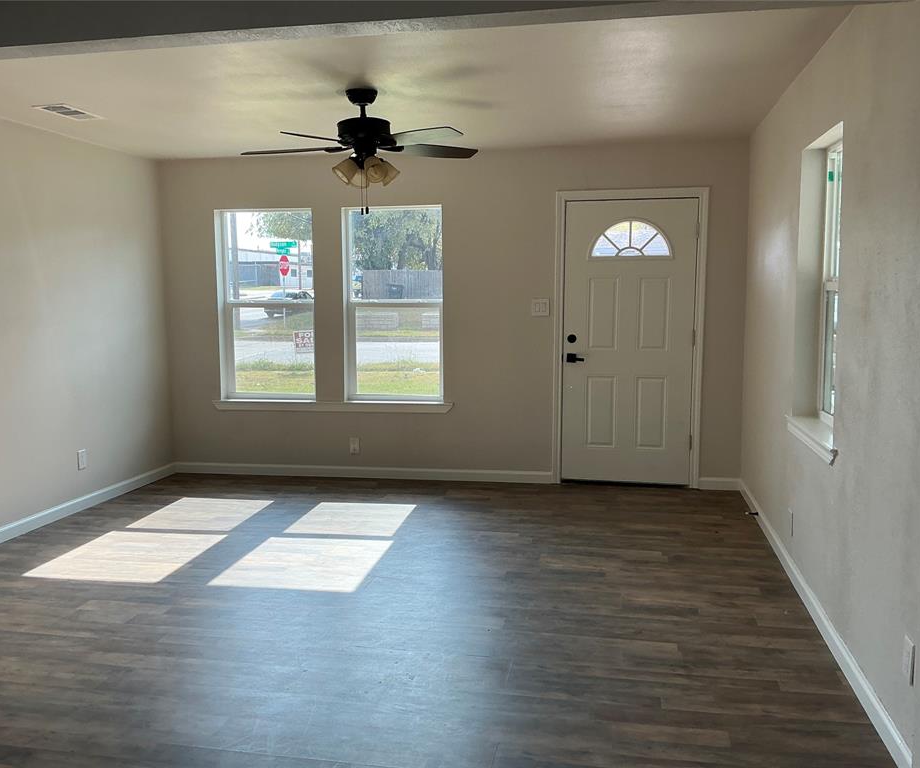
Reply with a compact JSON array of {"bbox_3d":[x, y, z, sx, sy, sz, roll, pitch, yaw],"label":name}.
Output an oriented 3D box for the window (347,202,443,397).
[{"bbox_3d":[-0.487,-0.588,6.242,0.767,1.462,0.109,1,7,11],"label":"window"}]

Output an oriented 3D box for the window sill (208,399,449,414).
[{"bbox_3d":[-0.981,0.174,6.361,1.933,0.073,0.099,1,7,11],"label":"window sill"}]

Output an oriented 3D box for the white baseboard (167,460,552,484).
[{"bbox_3d":[-0.804,0.682,6.367,3.054,0.079,0.015,1,7,11],"label":"white baseboard"}]

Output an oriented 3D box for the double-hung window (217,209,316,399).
[{"bbox_3d":[-1.477,-0.598,6.435,0.786,1.462,0.109,1,7,11],"label":"double-hung window"}]

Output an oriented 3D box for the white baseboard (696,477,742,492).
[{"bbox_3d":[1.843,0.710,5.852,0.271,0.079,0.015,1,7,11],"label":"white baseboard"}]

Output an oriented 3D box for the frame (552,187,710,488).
[{"bbox_3d":[1.199,-0.307,5.904,1.034,2.103,0.124,1,7,11],"label":"frame"}]

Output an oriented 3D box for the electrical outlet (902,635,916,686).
[{"bbox_3d":[1.307,0.804,2.416,0.009,0.117,0.072,1,7,11],"label":"electrical outlet"}]

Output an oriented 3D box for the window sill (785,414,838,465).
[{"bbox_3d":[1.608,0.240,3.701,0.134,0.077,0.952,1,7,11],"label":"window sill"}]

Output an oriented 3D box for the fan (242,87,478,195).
[{"bbox_3d":[-0.489,-1.238,4.226,1.309,0.516,1.309,1,7,11],"label":"fan"}]

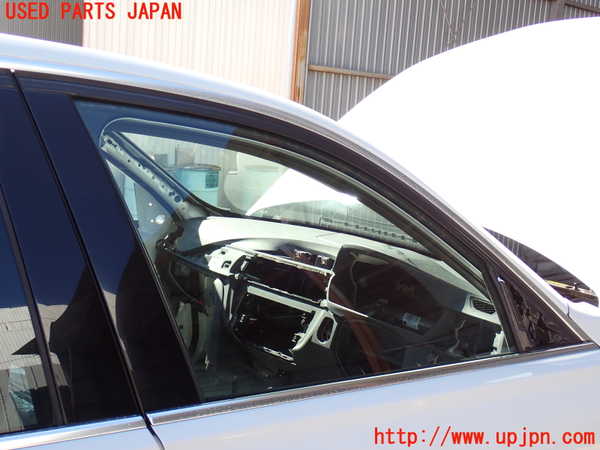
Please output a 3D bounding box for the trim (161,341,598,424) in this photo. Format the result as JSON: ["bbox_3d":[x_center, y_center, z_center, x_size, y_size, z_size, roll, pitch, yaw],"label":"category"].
[{"bbox_3d":[0.214,0.263,1.343,1.030,0.020,0.018,0,10,-35],"label":"trim"}]

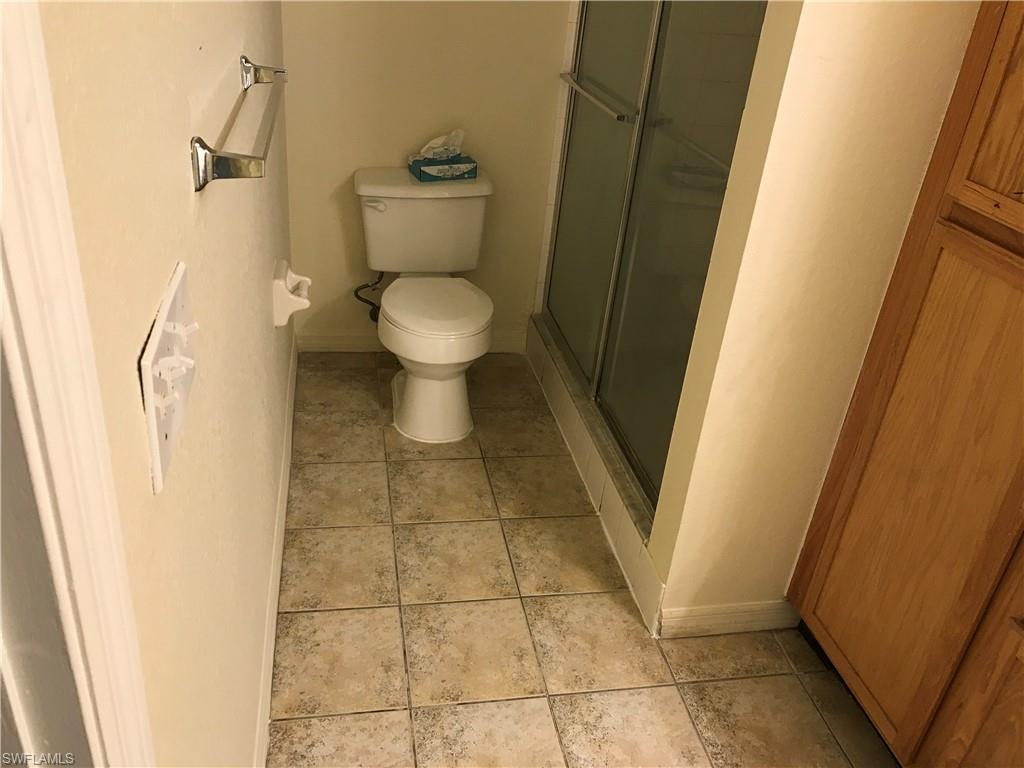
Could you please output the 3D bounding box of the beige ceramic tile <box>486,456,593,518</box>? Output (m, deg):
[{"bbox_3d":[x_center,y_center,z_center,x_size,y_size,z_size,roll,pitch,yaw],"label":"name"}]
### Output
[{"bbox_3d":[0.086,0.317,2.535,0.292,0.010,0.300,-1,30,-12],"label":"beige ceramic tile"}]

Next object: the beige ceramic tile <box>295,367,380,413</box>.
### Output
[{"bbox_3d":[-0.624,0.017,2.960,0.290,0.010,0.306,-1,30,-12],"label":"beige ceramic tile"}]

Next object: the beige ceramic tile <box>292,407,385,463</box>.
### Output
[{"bbox_3d":[-0.566,0.172,2.697,0.290,0.010,0.306,-1,30,-12],"label":"beige ceramic tile"}]

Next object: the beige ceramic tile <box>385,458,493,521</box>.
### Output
[{"bbox_3d":[-0.210,0.320,2.473,0.300,0.010,0.300,-1,30,-12],"label":"beige ceramic tile"}]

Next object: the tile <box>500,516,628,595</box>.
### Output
[{"bbox_3d":[0.141,0.470,2.276,0.292,0.010,0.300,-1,30,-12],"label":"tile"}]

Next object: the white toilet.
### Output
[{"bbox_3d":[-0.277,-0.267,2.773,0.465,0.730,0.685,-1,30,-13],"label":"white toilet"}]

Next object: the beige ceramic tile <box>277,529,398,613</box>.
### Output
[{"bbox_3d":[-0.451,0.477,2.152,0.294,0.010,0.300,-1,30,-12],"label":"beige ceramic tile"}]

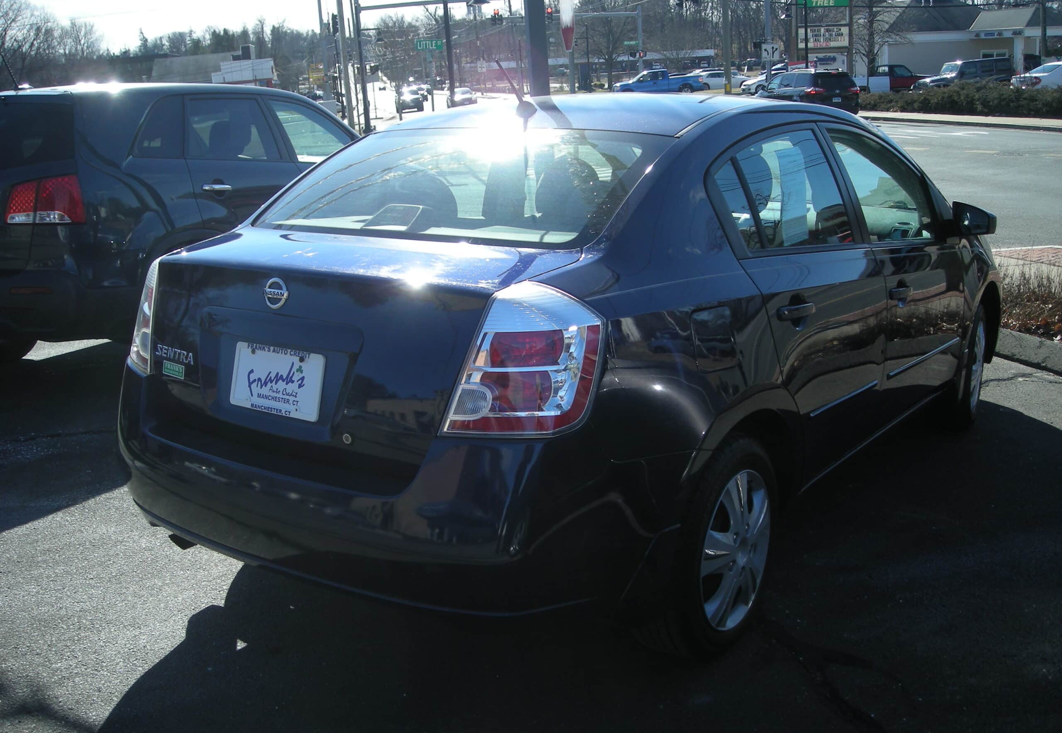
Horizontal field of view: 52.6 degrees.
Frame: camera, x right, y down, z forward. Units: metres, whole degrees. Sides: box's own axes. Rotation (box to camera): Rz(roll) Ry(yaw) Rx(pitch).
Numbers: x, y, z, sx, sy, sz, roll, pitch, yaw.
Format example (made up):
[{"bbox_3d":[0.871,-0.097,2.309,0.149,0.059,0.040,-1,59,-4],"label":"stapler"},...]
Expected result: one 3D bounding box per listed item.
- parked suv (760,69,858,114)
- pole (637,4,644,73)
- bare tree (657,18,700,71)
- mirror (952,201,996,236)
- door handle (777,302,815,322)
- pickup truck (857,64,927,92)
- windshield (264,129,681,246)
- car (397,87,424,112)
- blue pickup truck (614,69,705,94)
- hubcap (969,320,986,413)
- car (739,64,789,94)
[{"bbox_3d":[10.543,-10.495,41.600,1.985,1.770,5.080,-7,14,-15],"label":"parked suv"},{"bbox_3d":[8.121,-23.570,79.500,0.300,6.350,0.300,-2,13,0],"label":"pole"},{"bbox_3d":[15.171,-32.765,110.000,4.300,5.600,4.300,-3,13,1],"label":"bare tree"},{"bbox_3d":[1.700,-0.568,4.123,0.180,0.137,0.115,8,15,34],"label":"mirror"},{"bbox_3d":[0.734,-0.153,2.970,0.042,0.042,0.195,8,10,34],"label":"door handle"},{"bbox_3d":[17.200,-13.850,52.500,5.300,1.780,1.950,-5,14,-10],"label":"pickup truck"},{"bbox_3d":[-0.217,-0.551,3.070,1.170,0.110,0.580,8,44,34],"label":"windshield"},{"bbox_3d":[-8.683,-19.222,77.500,1.850,1.700,4.650,-5,13,-8],"label":"car"},{"bbox_3d":[8.324,-18.232,69.500,5.850,1.920,2.000,-4,13,-5],"label":"blue pickup truck"},{"bbox_3d":[2.082,-0.003,5.049,0.060,0.435,0.435,6,14,29],"label":"hubcap"},{"bbox_3d":[15.100,-17.100,65.100,4.550,1.480,1.770,-6,14,-14],"label":"car"}]

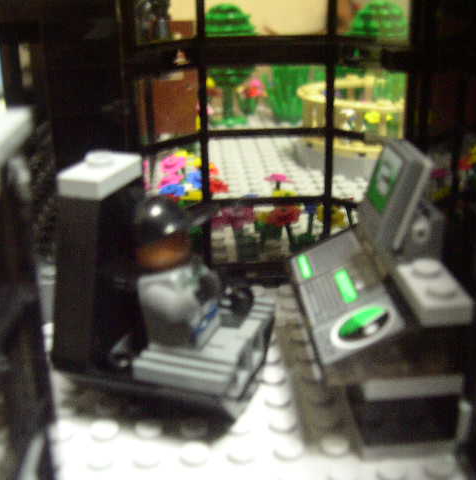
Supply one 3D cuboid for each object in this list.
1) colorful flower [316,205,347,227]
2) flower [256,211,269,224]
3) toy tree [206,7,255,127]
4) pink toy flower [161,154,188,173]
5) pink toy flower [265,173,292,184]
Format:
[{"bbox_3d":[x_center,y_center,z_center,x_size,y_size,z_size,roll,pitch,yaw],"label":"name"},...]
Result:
[{"bbox_3d":[0.025,-0.006,0.190,0.008,0.004,0.008,-2,19,-2],"label":"colorful flower"},{"bbox_3d":[0.008,-0.006,0.191,0.008,0.003,0.008,-2,19,-2],"label":"flower"},{"bbox_3d":[-0.005,-0.090,0.363,0.031,0.058,0.031,-2,21,-3],"label":"toy tree"},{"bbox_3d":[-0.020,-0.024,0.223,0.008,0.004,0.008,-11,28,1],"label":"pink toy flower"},{"bbox_3d":[0.012,-0.018,0.208,0.008,0.003,0.008,-2,21,-3],"label":"pink toy flower"}]

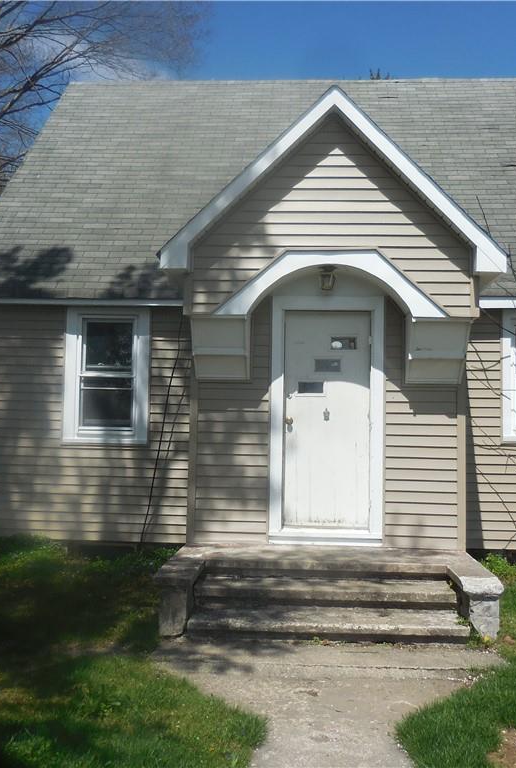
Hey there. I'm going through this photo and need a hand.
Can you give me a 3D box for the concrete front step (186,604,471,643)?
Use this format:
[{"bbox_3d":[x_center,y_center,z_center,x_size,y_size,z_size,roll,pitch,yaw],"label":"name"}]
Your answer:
[{"bbox_3d":[0.513,1.800,5.511,2.010,0.152,0.445,1,-3,3],"label":"concrete front step"}]

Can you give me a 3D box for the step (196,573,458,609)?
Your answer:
[{"bbox_3d":[0.532,1.665,5.879,1.995,0.152,0.445,1,-3,3],"label":"step"}]

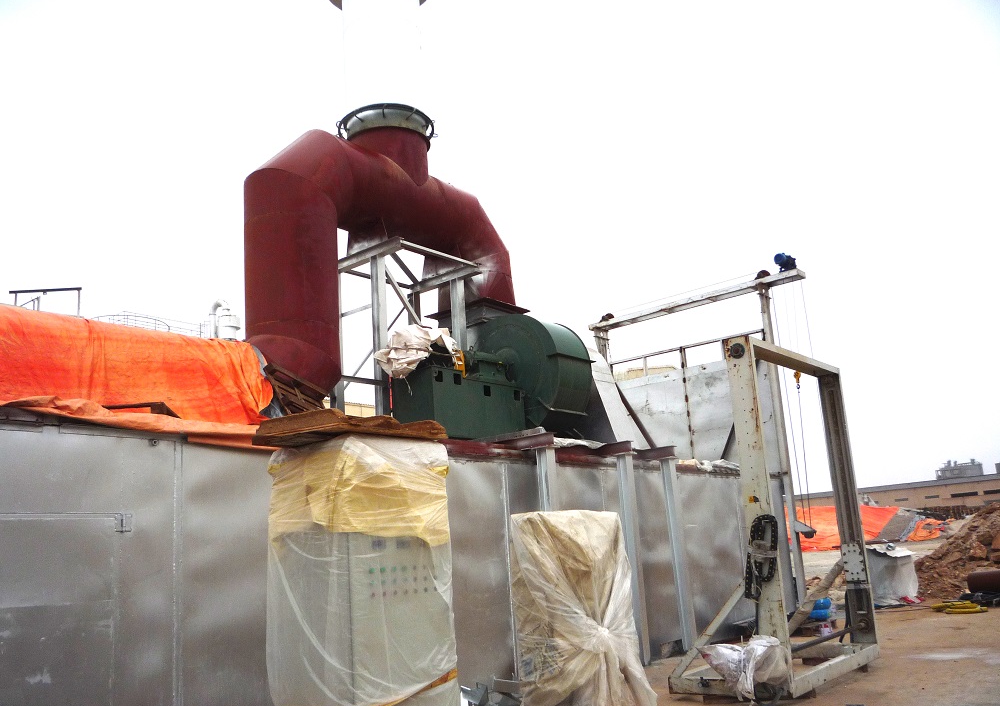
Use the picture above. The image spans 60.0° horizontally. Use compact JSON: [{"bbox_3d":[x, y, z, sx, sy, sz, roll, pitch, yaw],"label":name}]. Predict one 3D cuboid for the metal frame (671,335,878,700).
[{"bbox_3d":[2.770,1.675,9.170,1.163,3.232,2.537,-13,-15,36],"label":"metal frame"}]

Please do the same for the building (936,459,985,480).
[{"bbox_3d":[79.802,23.288,149.667,8.000,9.430,7.000,-10,-13,27],"label":"building"}]

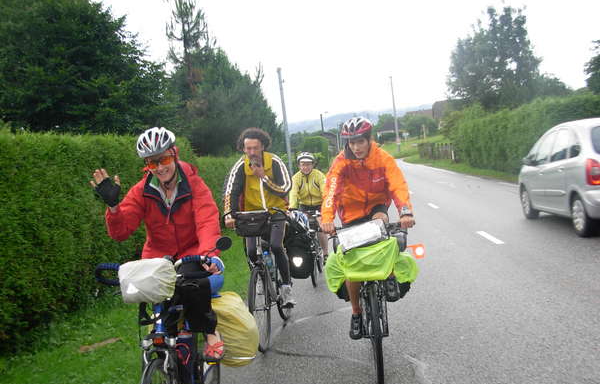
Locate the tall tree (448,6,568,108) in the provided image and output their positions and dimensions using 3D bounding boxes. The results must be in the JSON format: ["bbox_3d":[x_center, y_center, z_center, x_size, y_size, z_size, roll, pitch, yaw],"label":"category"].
[{"bbox_3d":[16.836,-9.211,54.776,9.600,12.400,9.600,-5,3,17],"label":"tall tree"}]

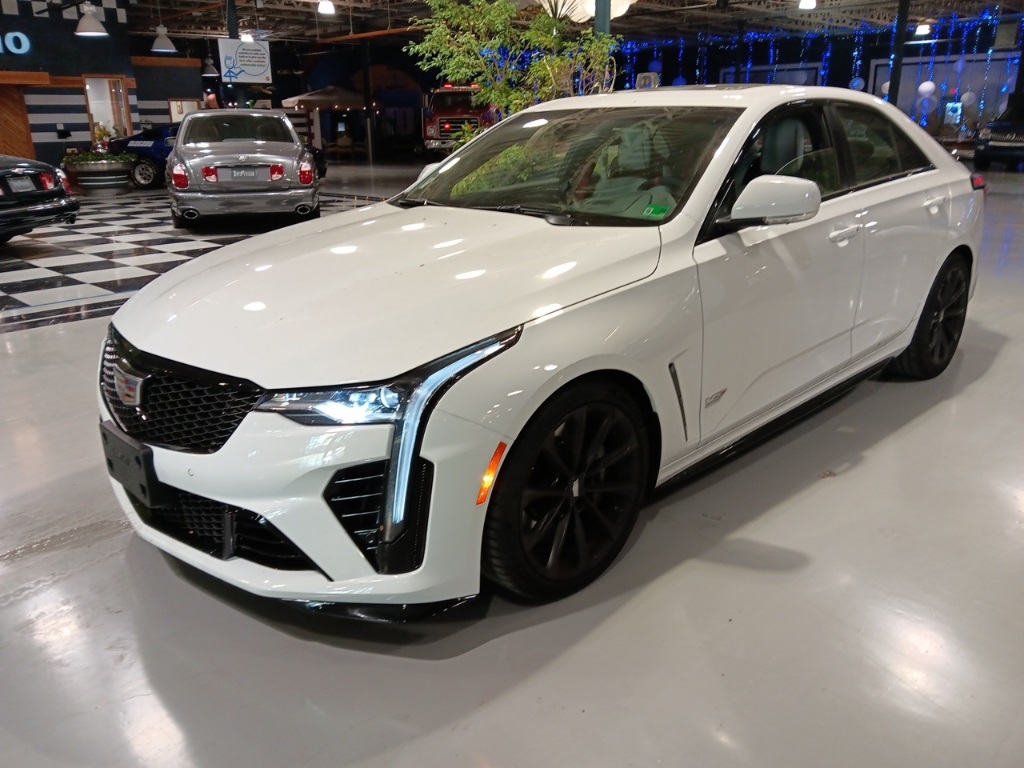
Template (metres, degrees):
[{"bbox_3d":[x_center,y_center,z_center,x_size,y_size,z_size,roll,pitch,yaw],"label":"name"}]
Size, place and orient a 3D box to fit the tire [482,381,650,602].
[{"bbox_3d":[0.107,0.256,2.109,0.637,0.637,0.255,-17,24,-41],"label":"tire"}]

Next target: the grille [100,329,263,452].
[{"bbox_3d":[-0.964,0.018,2.065,0.160,0.260,0.990,-17,24,-41],"label":"grille"}]

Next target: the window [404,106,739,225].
[{"bbox_3d":[0.181,-0.873,2.950,1.370,0.140,0.800,17,55,43],"label":"window"}]

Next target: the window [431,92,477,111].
[{"bbox_3d":[-1.741,-9.367,25.500,1.750,0.650,0.200,-1,1,0],"label":"window"}]

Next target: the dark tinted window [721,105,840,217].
[{"bbox_3d":[0.949,-0.809,2.743,1.000,0.390,0.090,-17,3,-41],"label":"dark tinted window"}]

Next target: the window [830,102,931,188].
[{"bbox_3d":[1.656,-1.067,3.403,0.970,0.360,0.090,-17,3,-41],"label":"window"}]

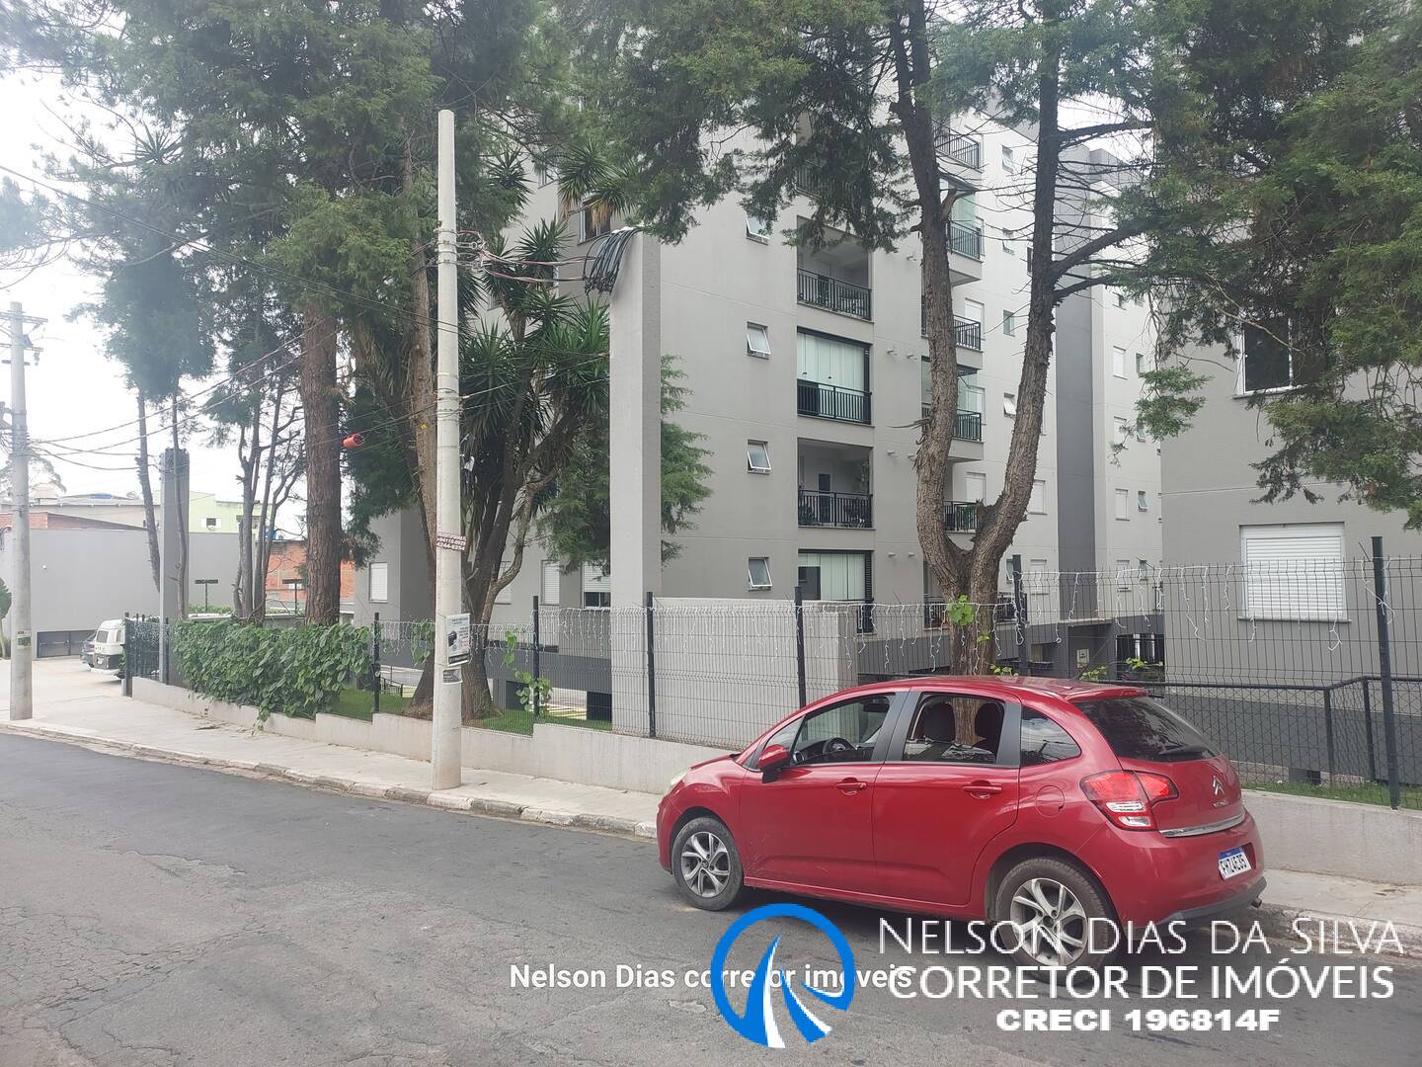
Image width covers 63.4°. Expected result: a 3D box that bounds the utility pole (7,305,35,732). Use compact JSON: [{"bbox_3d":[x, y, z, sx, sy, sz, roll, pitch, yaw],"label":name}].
[{"bbox_3d":[-15.783,-0.539,26.230,0.480,9.498,0.480,1,-2,-31],"label":"utility pole"}]

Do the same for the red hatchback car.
[{"bbox_3d":[1.344,1.695,7.339,1.750,1.520,3.930,8,-11,-44],"label":"red hatchback car"}]

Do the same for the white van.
[{"bbox_3d":[-19.034,4.011,40.100,1.720,2.000,4.400,-2,-2,41],"label":"white van"}]

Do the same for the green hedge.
[{"bbox_3d":[-8.825,2.547,22.353,0.800,1.660,9.700,1,-2,-40],"label":"green hedge"}]

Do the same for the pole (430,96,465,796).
[{"bbox_3d":[-2.987,-1.004,13.036,0.330,7.714,0.330,0,-2,-13],"label":"pole"}]

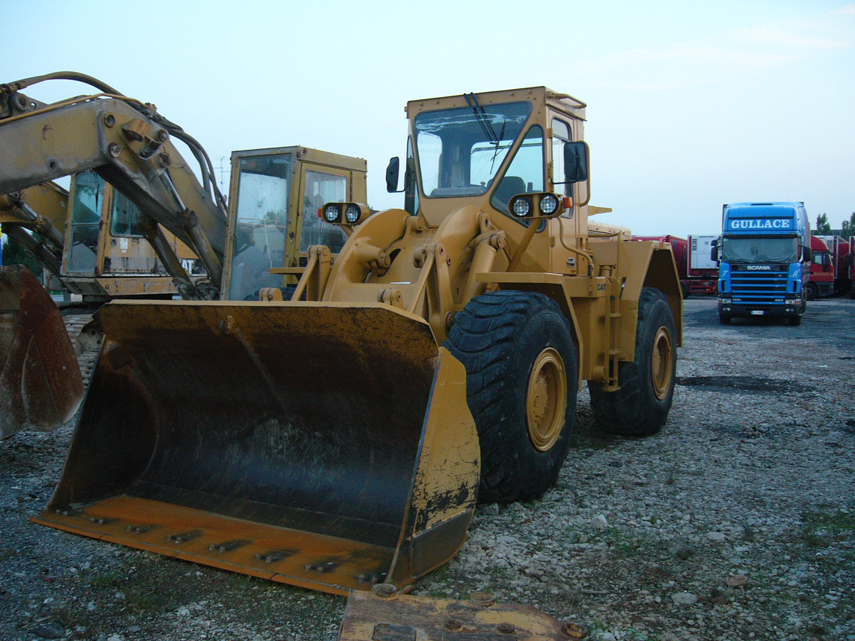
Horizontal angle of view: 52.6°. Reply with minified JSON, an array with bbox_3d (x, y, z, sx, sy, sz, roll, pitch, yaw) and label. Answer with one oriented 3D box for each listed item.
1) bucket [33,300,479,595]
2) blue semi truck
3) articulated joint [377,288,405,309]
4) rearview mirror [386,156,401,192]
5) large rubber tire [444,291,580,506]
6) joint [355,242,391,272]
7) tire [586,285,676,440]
[{"bbox_3d":[-1.094,0.629,5.686,2.940,1.470,1.200,1,3,30],"label":"bucket"},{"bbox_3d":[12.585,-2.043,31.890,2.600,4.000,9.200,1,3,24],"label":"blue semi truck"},{"bbox_3d":[-0.259,-0.150,6.045,0.180,0.180,0.150,1,3,30],"label":"articulated joint"},{"bbox_3d":[-0.350,-1.502,8.896,0.180,0.360,0.070,2,4,42],"label":"rearview mirror"},{"bbox_3d":[0.646,0.540,6.524,0.570,1.540,1.580,1,3,30],"label":"large rubber tire"},{"bbox_3d":[-0.466,-0.533,7.315,0.270,0.250,0.200,1,3,30],"label":"joint"},{"bbox_3d":[2.224,0.401,9.211,0.570,1.540,1.580,1,3,31],"label":"tire"}]

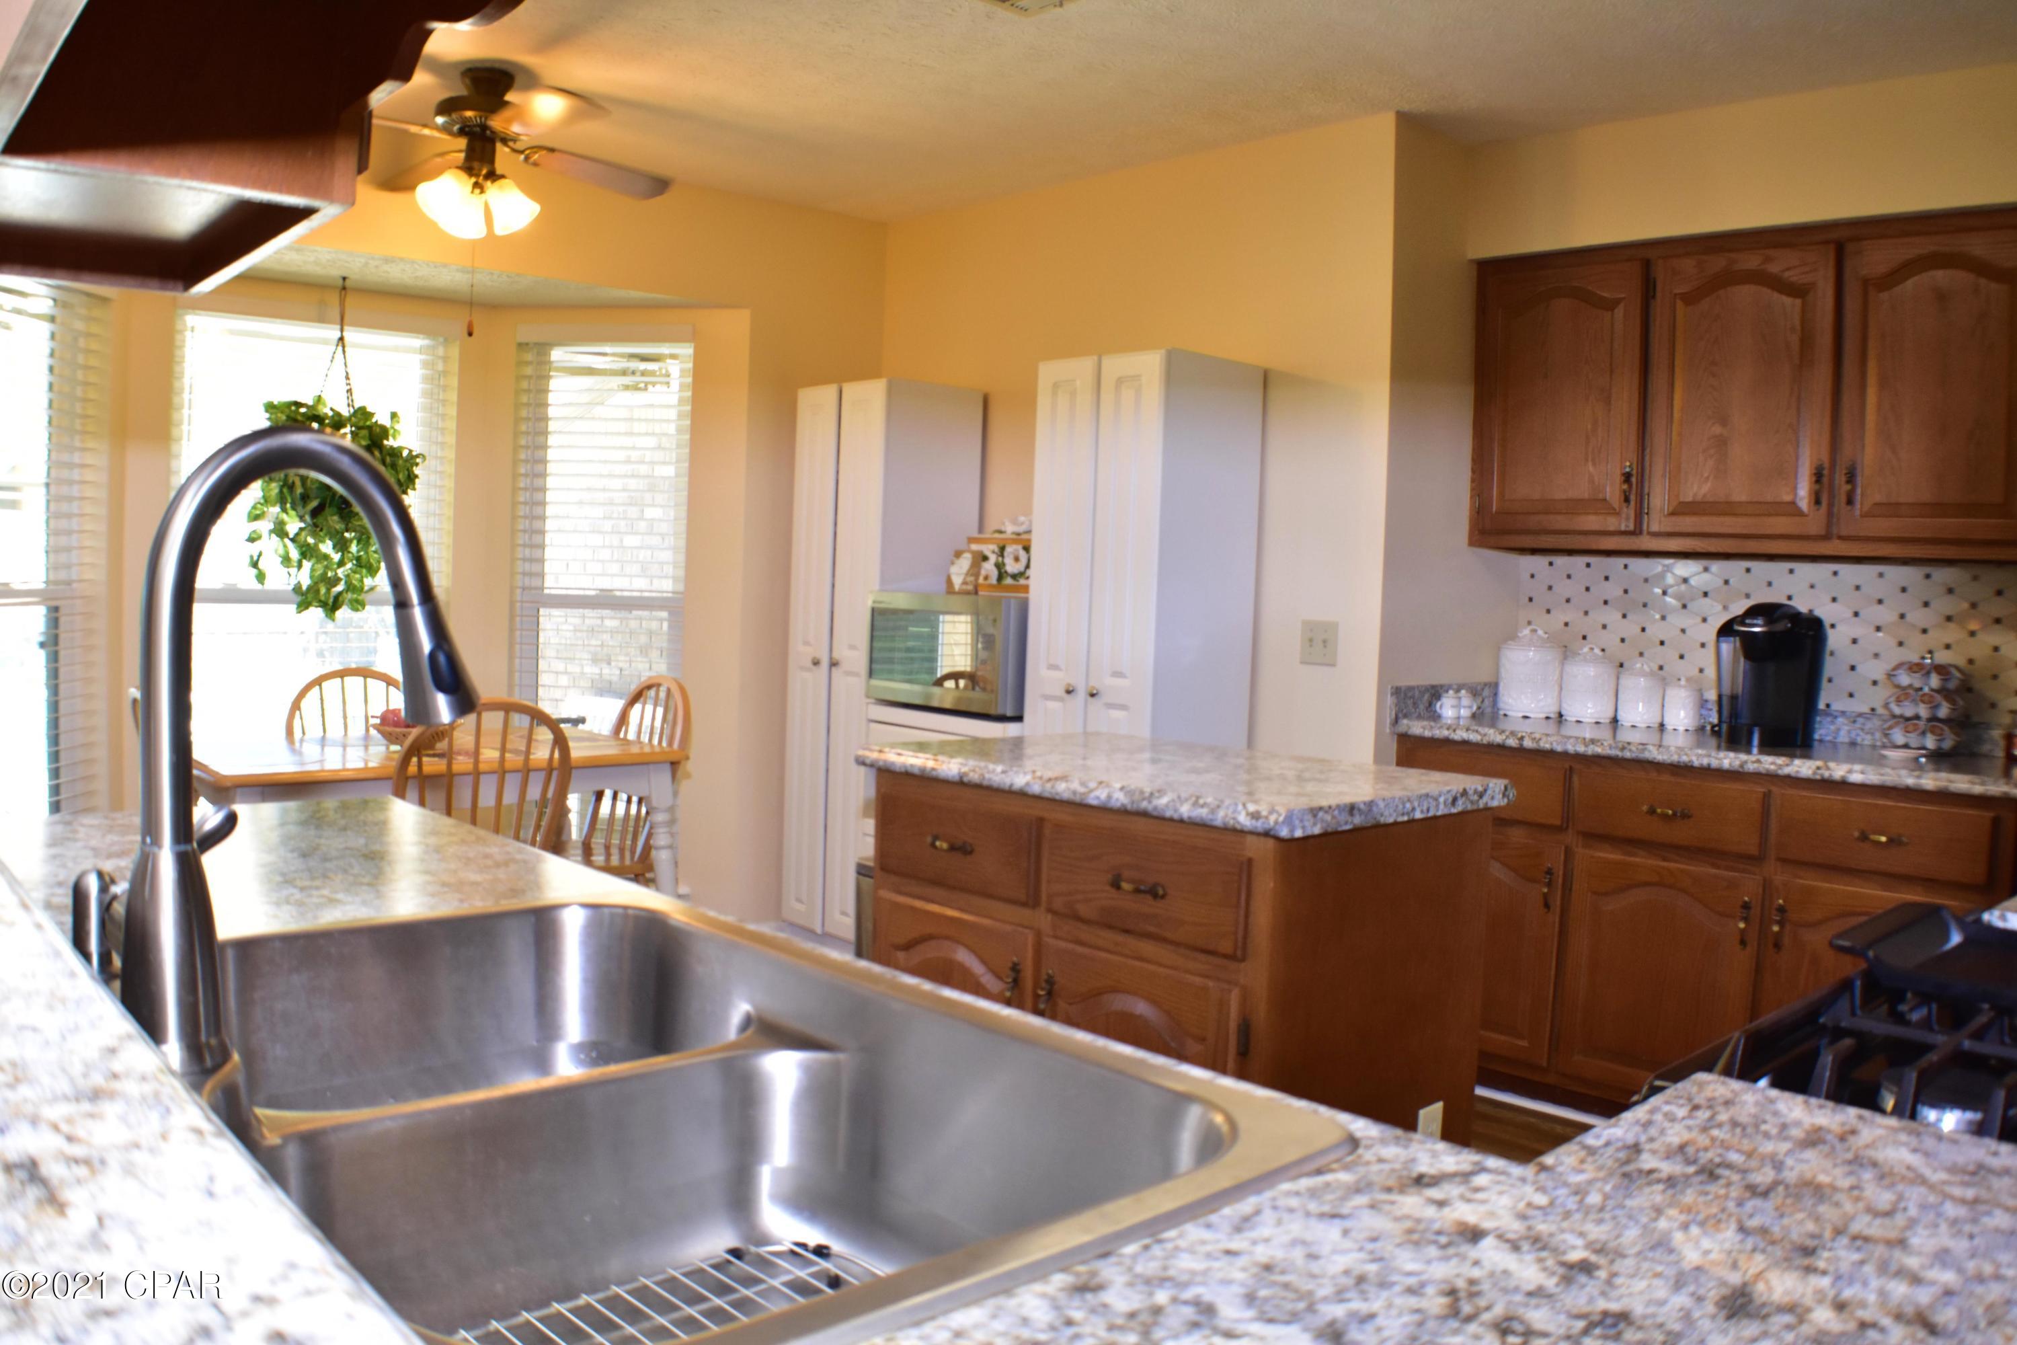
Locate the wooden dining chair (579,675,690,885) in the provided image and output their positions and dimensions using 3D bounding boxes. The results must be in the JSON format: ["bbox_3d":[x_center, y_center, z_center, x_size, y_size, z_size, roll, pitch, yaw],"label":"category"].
[{"bbox_3d":[-1.151,0.457,5.004,0.500,0.910,0.430,1,3,-39],"label":"wooden dining chair"}]

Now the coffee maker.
[{"bbox_3d":[1.687,0.001,4.215,0.215,0.320,0.270,4,4,41],"label":"coffee maker"}]

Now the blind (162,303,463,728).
[{"bbox_3d":[-2.223,-0.380,6.130,0.900,1.500,0.065,0,3,-33],"label":"blind"}]

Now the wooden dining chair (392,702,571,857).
[{"bbox_3d":[-1.275,0.483,4.264,0.430,0.910,0.500,1,3,-39],"label":"wooden dining chair"}]

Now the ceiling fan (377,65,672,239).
[{"bbox_3d":[-1.311,-1.295,4.780,1.140,0.420,1.140,0,4,-36],"label":"ceiling fan"}]

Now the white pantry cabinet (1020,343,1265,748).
[{"bbox_3d":[0.331,0.066,5.276,0.390,1.820,0.555,1,3,-39],"label":"white pantry cabinet"}]

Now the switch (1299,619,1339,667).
[{"bbox_3d":[0.814,-0.076,4.986,0.012,0.117,0.116,1,3,-39],"label":"switch"}]

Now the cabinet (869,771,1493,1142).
[{"bbox_3d":[0.255,0.626,3.248,0.534,0.870,0.932,-1,4,-41],"label":"cabinet"}]

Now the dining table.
[{"bbox_3d":[-1.427,0.544,4.532,1.190,0.750,0.720,1,3,-44],"label":"dining table"}]

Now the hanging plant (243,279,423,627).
[{"bbox_3d":[-2.107,-0.698,5.964,0.540,1.060,0.530,1,3,-39],"label":"hanging plant"}]

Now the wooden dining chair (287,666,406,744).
[{"bbox_3d":[-1.608,0.438,4.918,0.430,0.910,0.500,1,3,-39],"label":"wooden dining chair"}]

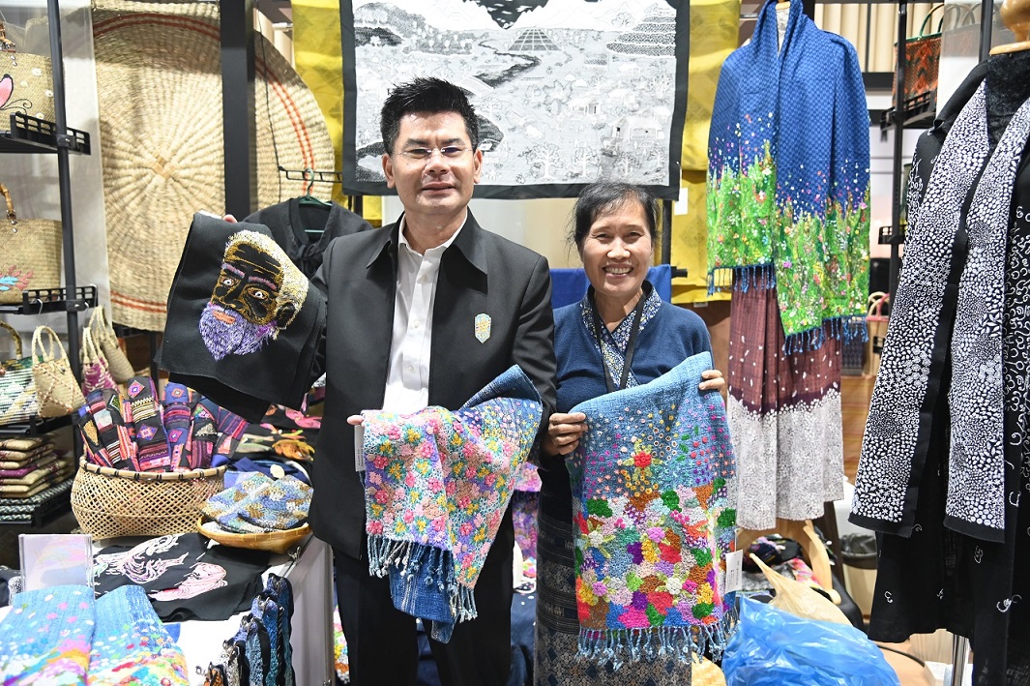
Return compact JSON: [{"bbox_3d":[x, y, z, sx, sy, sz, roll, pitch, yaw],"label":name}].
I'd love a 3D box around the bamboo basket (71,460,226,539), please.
[{"bbox_3d":[-0.880,0.357,2.090,0.360,0.160,0.350,-2,6,-14],"label":"bamboo basket"}]

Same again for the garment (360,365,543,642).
[{"bbox_3d":[-0.112,0.282,1.505,0.310,0.485,0.180,0,6,-4],"label":"garment"}]

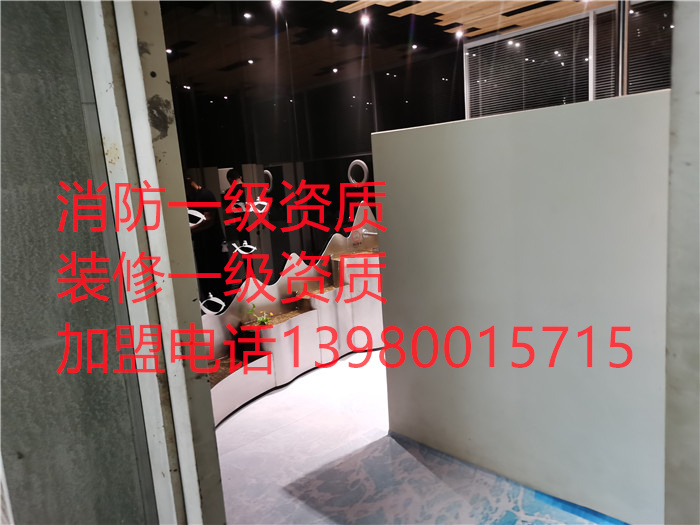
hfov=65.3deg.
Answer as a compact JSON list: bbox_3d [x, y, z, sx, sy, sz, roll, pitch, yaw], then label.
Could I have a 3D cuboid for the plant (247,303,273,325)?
[{"bbox_3d":[-0.693,0.390,4.180,0.195,0.165,0.150,-6,9,-10],"label":"plant"}]

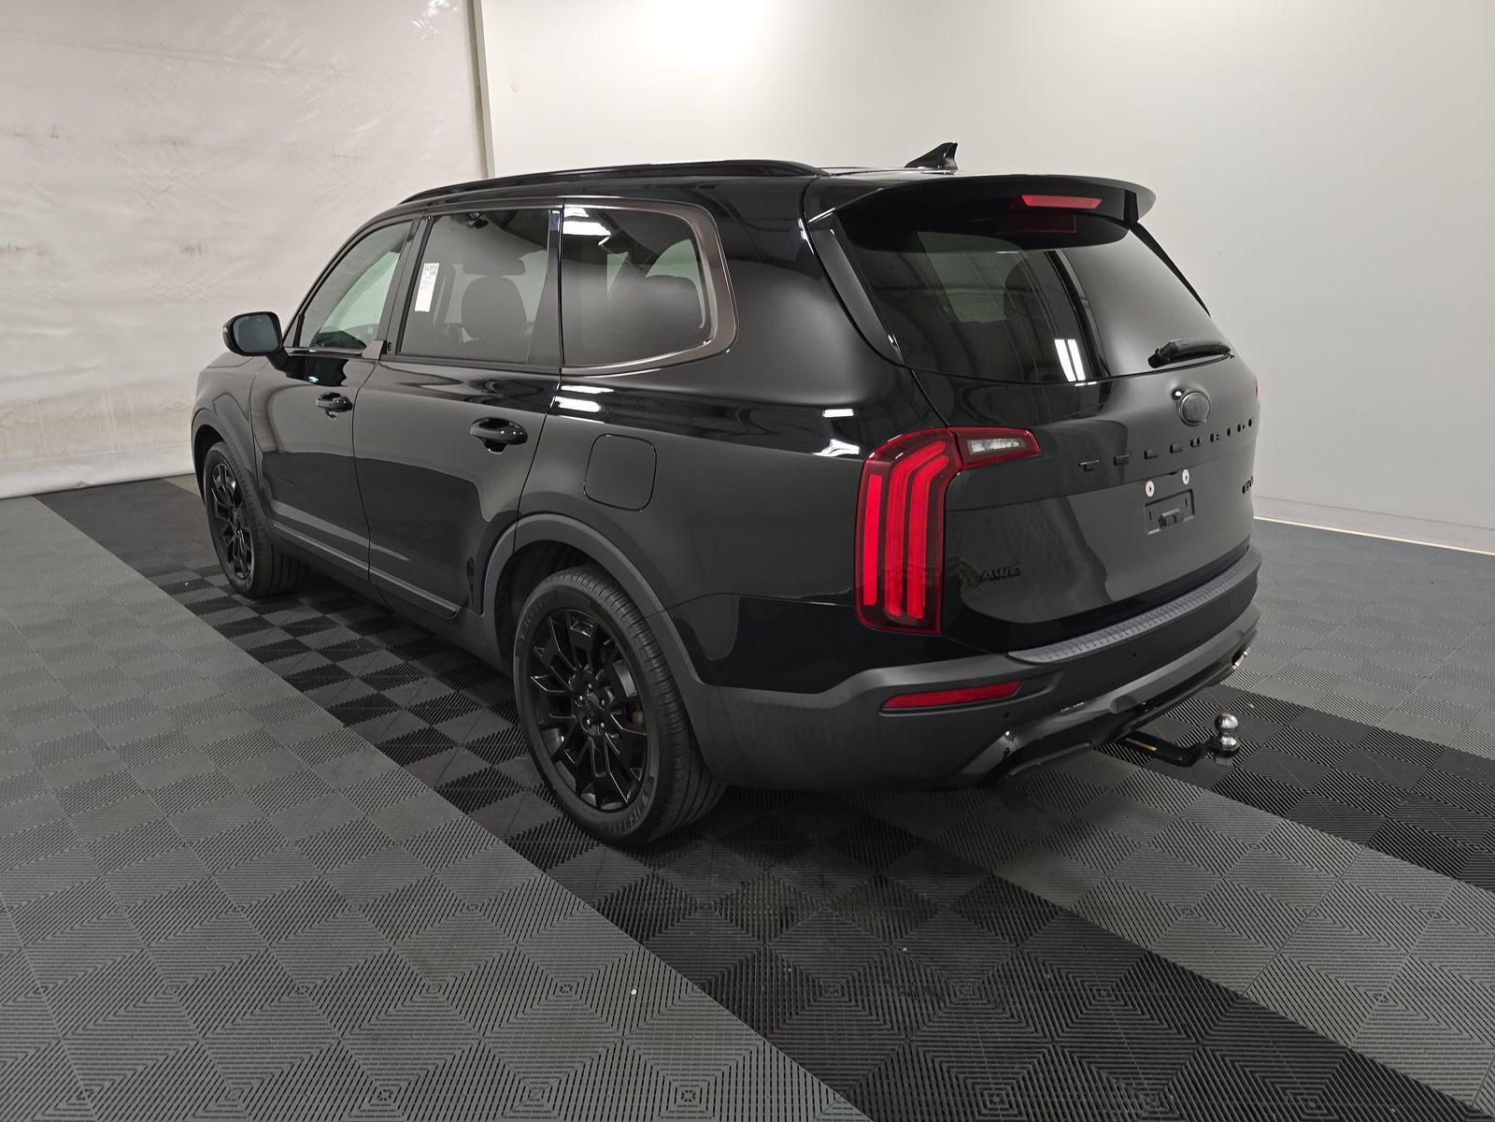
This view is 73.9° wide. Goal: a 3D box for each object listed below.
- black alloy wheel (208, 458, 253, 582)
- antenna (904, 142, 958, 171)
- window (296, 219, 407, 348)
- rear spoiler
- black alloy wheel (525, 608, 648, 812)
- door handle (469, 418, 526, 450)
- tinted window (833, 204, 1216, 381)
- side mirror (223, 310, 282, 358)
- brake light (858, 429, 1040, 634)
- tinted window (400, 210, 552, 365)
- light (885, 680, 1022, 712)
[{"bbox_3d":[-2.333,-0.193,4.662,0.180,0.545,0.545,-15,21,-42],"label":"black alloy wheel"},{"bbox_3d":[0.481,-1.046,2.588,0.070,0.066,0.172,-15,21,-41],"label":"antenna"},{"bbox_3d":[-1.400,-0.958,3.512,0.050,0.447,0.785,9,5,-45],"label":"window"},{"bbox_3d":[0.669,-0.888,2.423,1.380,0.130,0.340,-15,21,-41],"label":"rear spoiler"},{"bbox_3d":[-0.362,0.369,2.611,0.180,0.545,0.545,-15,21,-41],"label":"black alloy wheel"},{"bbox_3d":[-0.649,-0.324,2.576,0.060,0.076,0.245,-15,21,-41],"label":"door handle"},{"bbox_3d":[0.797,-0.638,2.353,1.410,0.520,0.130,-15,-17,-41],"label":"tinted window"},{"bbox_3d":[-1.833,-0.837,3.680,0.215,0.170,0.140,-15,21,-41],"label":"side mirror"},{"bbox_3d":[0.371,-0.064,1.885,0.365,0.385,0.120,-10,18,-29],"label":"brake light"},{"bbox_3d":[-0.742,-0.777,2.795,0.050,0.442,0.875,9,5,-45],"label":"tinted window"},{"bbox_3d":[0.393,0.259,1.914,0.300,0.045,0.040,-6,17,-20],"label":"light"}]

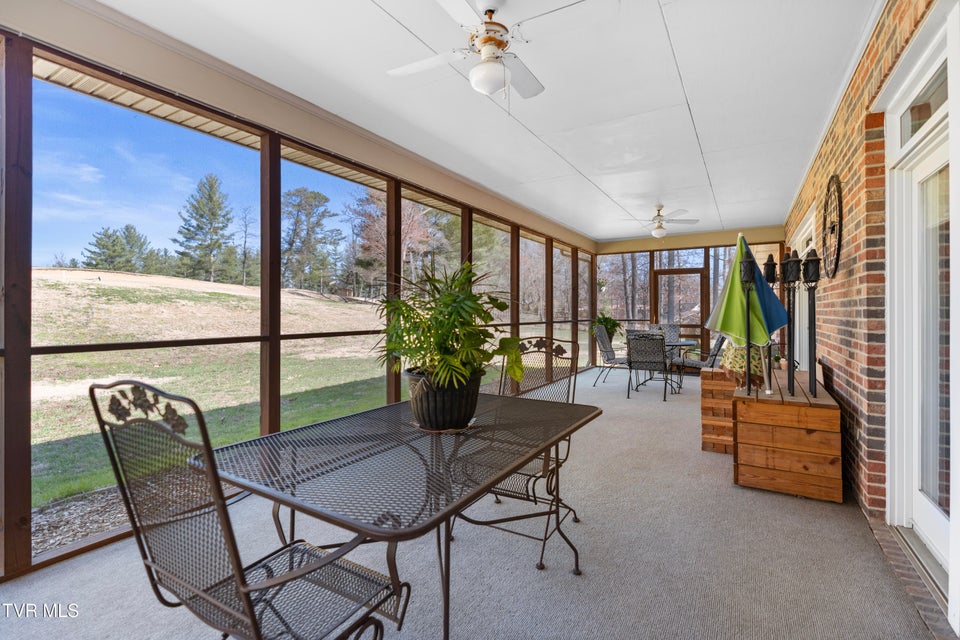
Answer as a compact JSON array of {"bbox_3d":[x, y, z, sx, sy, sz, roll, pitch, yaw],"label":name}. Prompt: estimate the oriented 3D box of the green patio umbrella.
[{"bbox_3d":[2.032,-0.042,3.240,0.620,1.200,0.500,-9,1,32],"label":"green patio umbrella"}]

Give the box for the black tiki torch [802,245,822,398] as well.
[{"bbox_3d":[2.334,0.021,2.990,0.120,1.040,0.120,1,1,32],"label":"black tiki torch"}]

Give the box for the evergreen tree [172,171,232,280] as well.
[{"bbox_3d":[-32.407,-10.724,50.000,7.200,12.700,7.000,1,1,32],"label":"evergreen tree"}]

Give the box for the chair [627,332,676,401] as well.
[{"bbox_3d":[2.541,0.640,6.313,0.590,0.990,0.680,0,0,27],"label":"chair"}]

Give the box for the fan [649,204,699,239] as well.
[{"bbox_3d":[2.547,-1.397,6.020,1.080,0.500,1.080,0,1,2],"label":"fan"}]

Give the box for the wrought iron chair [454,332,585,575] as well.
[{"bbox_3d":[0.215,0.632,2.365,0.640,1.030,0.750,1,1,32],"label":"wrought iron chair"}]

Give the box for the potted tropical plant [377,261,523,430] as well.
[{"bbox_3d":[-0.130,0.096,1.820,0.600,0.700,0.580,0,0,0],"label":"potted tropical plant"}]

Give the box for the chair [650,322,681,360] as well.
[{"bbox_3d":[3.248,0.616,7.487,0.580,1.020,0.670,0,0,32],"label":"chair"}]

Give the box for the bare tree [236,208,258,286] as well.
[{"bbox_3d":[-27.250,-8.615,50.000,2.800,9.400,2.800,1,1,32],"label":"bare tree"}]

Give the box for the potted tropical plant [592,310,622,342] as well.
[{"bbox_3d":[2.709,0.181,9.100,0.660,0.700,0.660,0,0,32],"label":"potted tropical plant"}]

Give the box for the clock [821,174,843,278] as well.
[{"bbox_3d":[2.863,-0.752,3.470,0.050,0.830,0.830,1,1,32],"label":"clock"}]

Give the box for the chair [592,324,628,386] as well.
[{"bbox_3d":[2.357,0.620,7.305,0.660,1.020,0.580,0,0,32],"label":"chair"}]

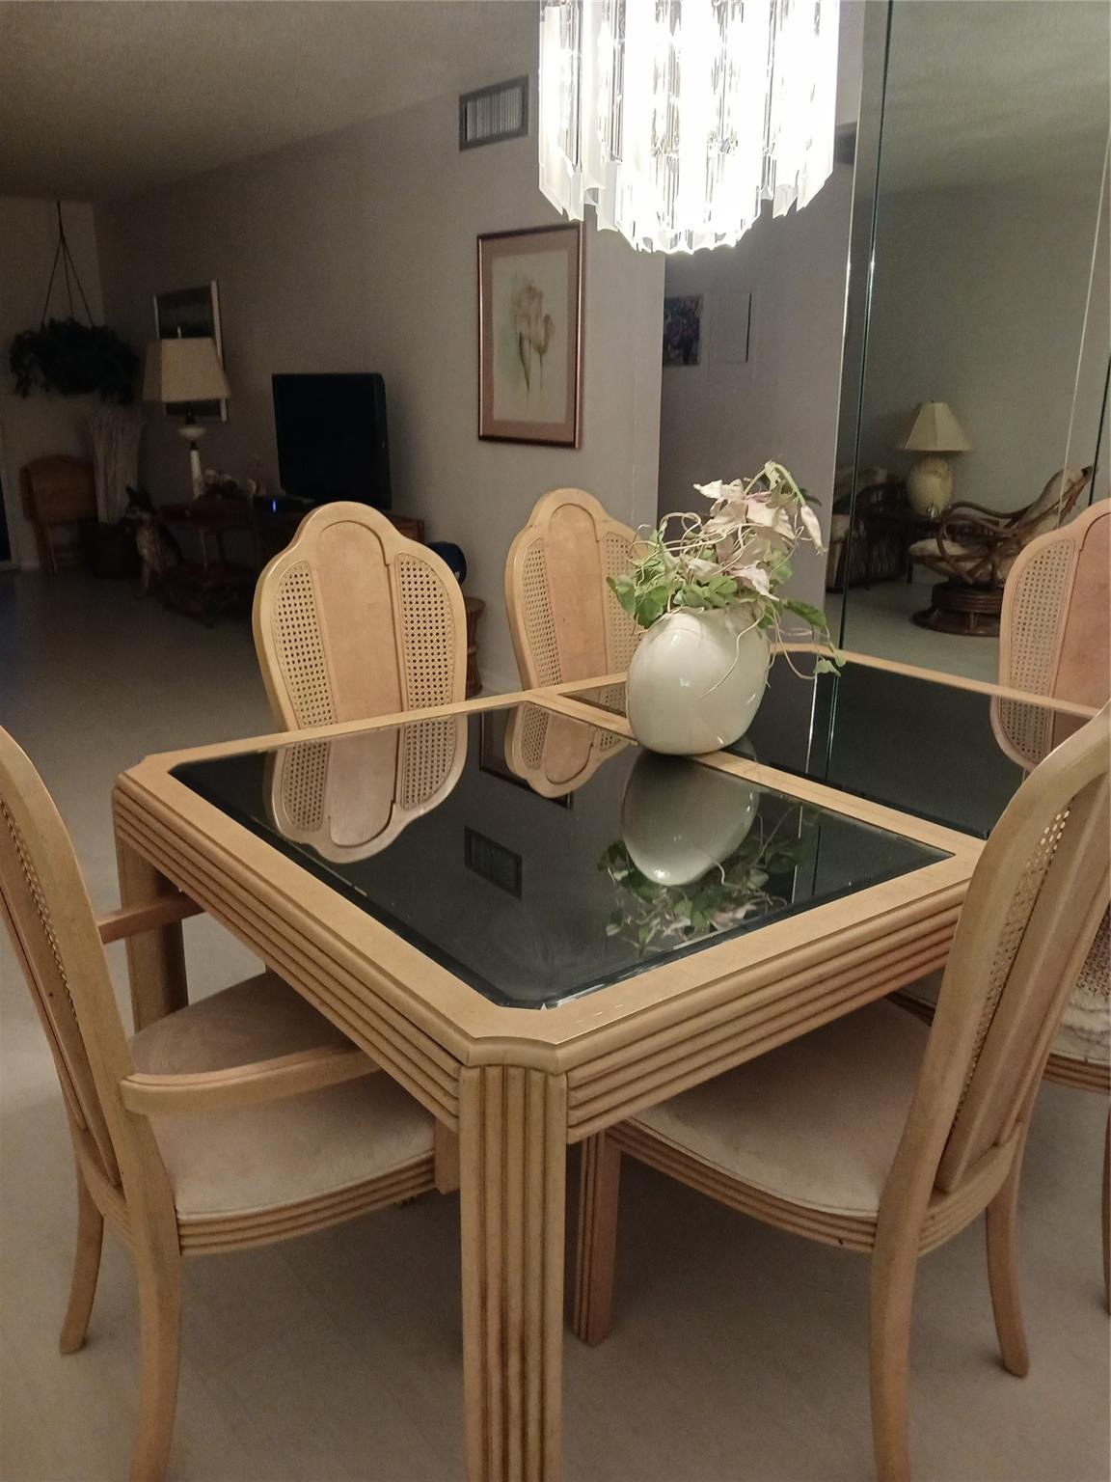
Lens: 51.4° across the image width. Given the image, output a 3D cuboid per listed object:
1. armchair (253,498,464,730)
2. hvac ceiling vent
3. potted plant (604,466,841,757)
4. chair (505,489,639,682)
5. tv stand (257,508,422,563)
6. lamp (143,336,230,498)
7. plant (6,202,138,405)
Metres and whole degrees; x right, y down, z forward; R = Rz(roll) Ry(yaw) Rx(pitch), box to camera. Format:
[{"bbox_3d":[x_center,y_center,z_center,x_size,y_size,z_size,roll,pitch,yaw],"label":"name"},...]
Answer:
[{"bbox_3d":[-0.217,0.150,2.074,0.500,1.100,0.600,-13,22,-39],"label":"armchair"},{"bbox_3d":[-0.254,-2.449,4.521,0.025,0.203,0.459,-12,21,-37],"label":"hvac ceiling vent"},{"bbox_3d":[0.264,-0.203,1.813,0.365,0.457,0.310,3,17,7],"label":"potted plant"},{"bbox_3d":[0.195,0.040,2.458,0.500,1.100,0.600,-14,22,-39],"label":"chair"},{"bbox_3d":[-1.078,-0.766,5.733,0.420,0.690,0.980,-12,21,-37],"label":"tv stand"},{"bbox_3d":[-2.087,-1.825,6.577,0.390,0.910,0.360,-12,21,-37],"label":"lamp"},{"bbox_3d":[-3.113,-2.796,7.409,0.830,1.220,0.720,-6,18,-21],"label":"plant"}]

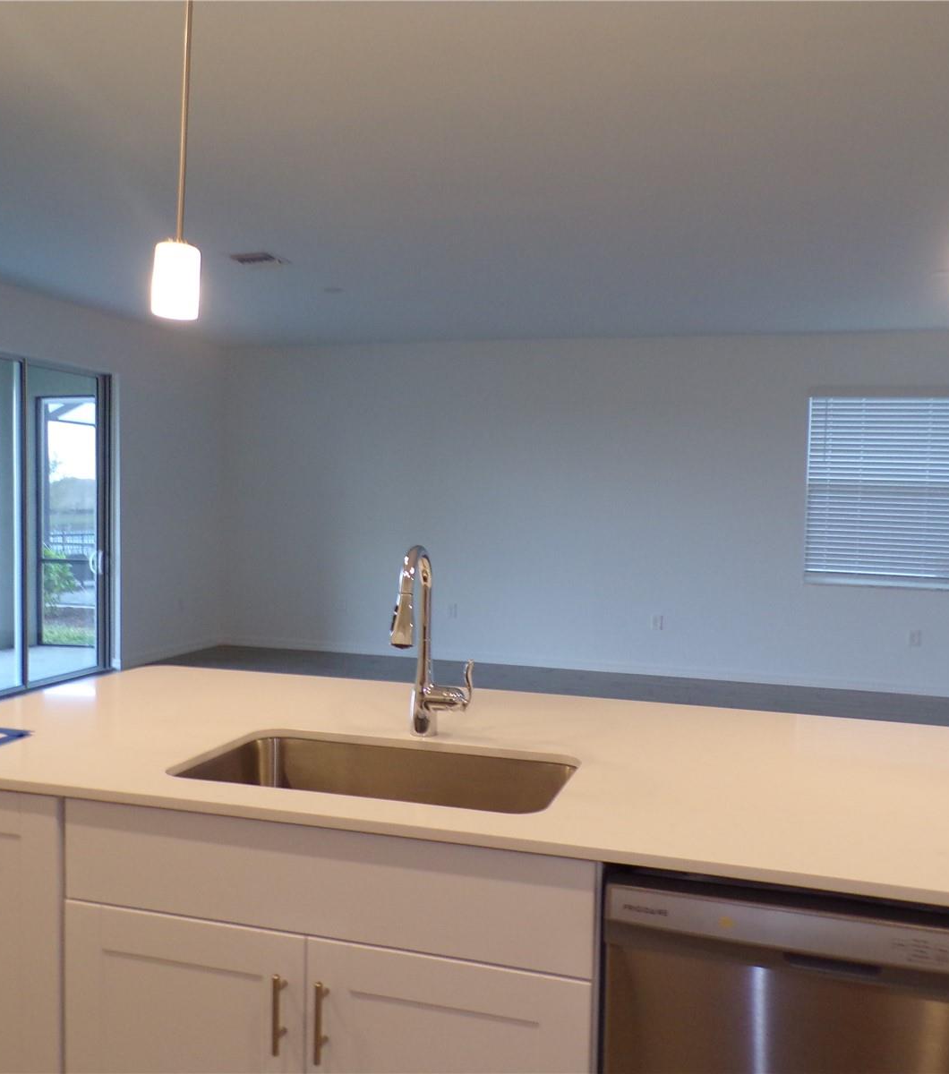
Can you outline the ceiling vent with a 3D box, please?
[{"bbox_3d":[-1.287,-1.651,5.919,0.270,0.025,0.290,2,2,16],"label":"ceiling vent"}]

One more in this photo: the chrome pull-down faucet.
[{"bbox_3d":[-0.089,0.218,2.001,0.135,0.395,0.220,2,2,16],"label":"chrome pull-down faucet"}]

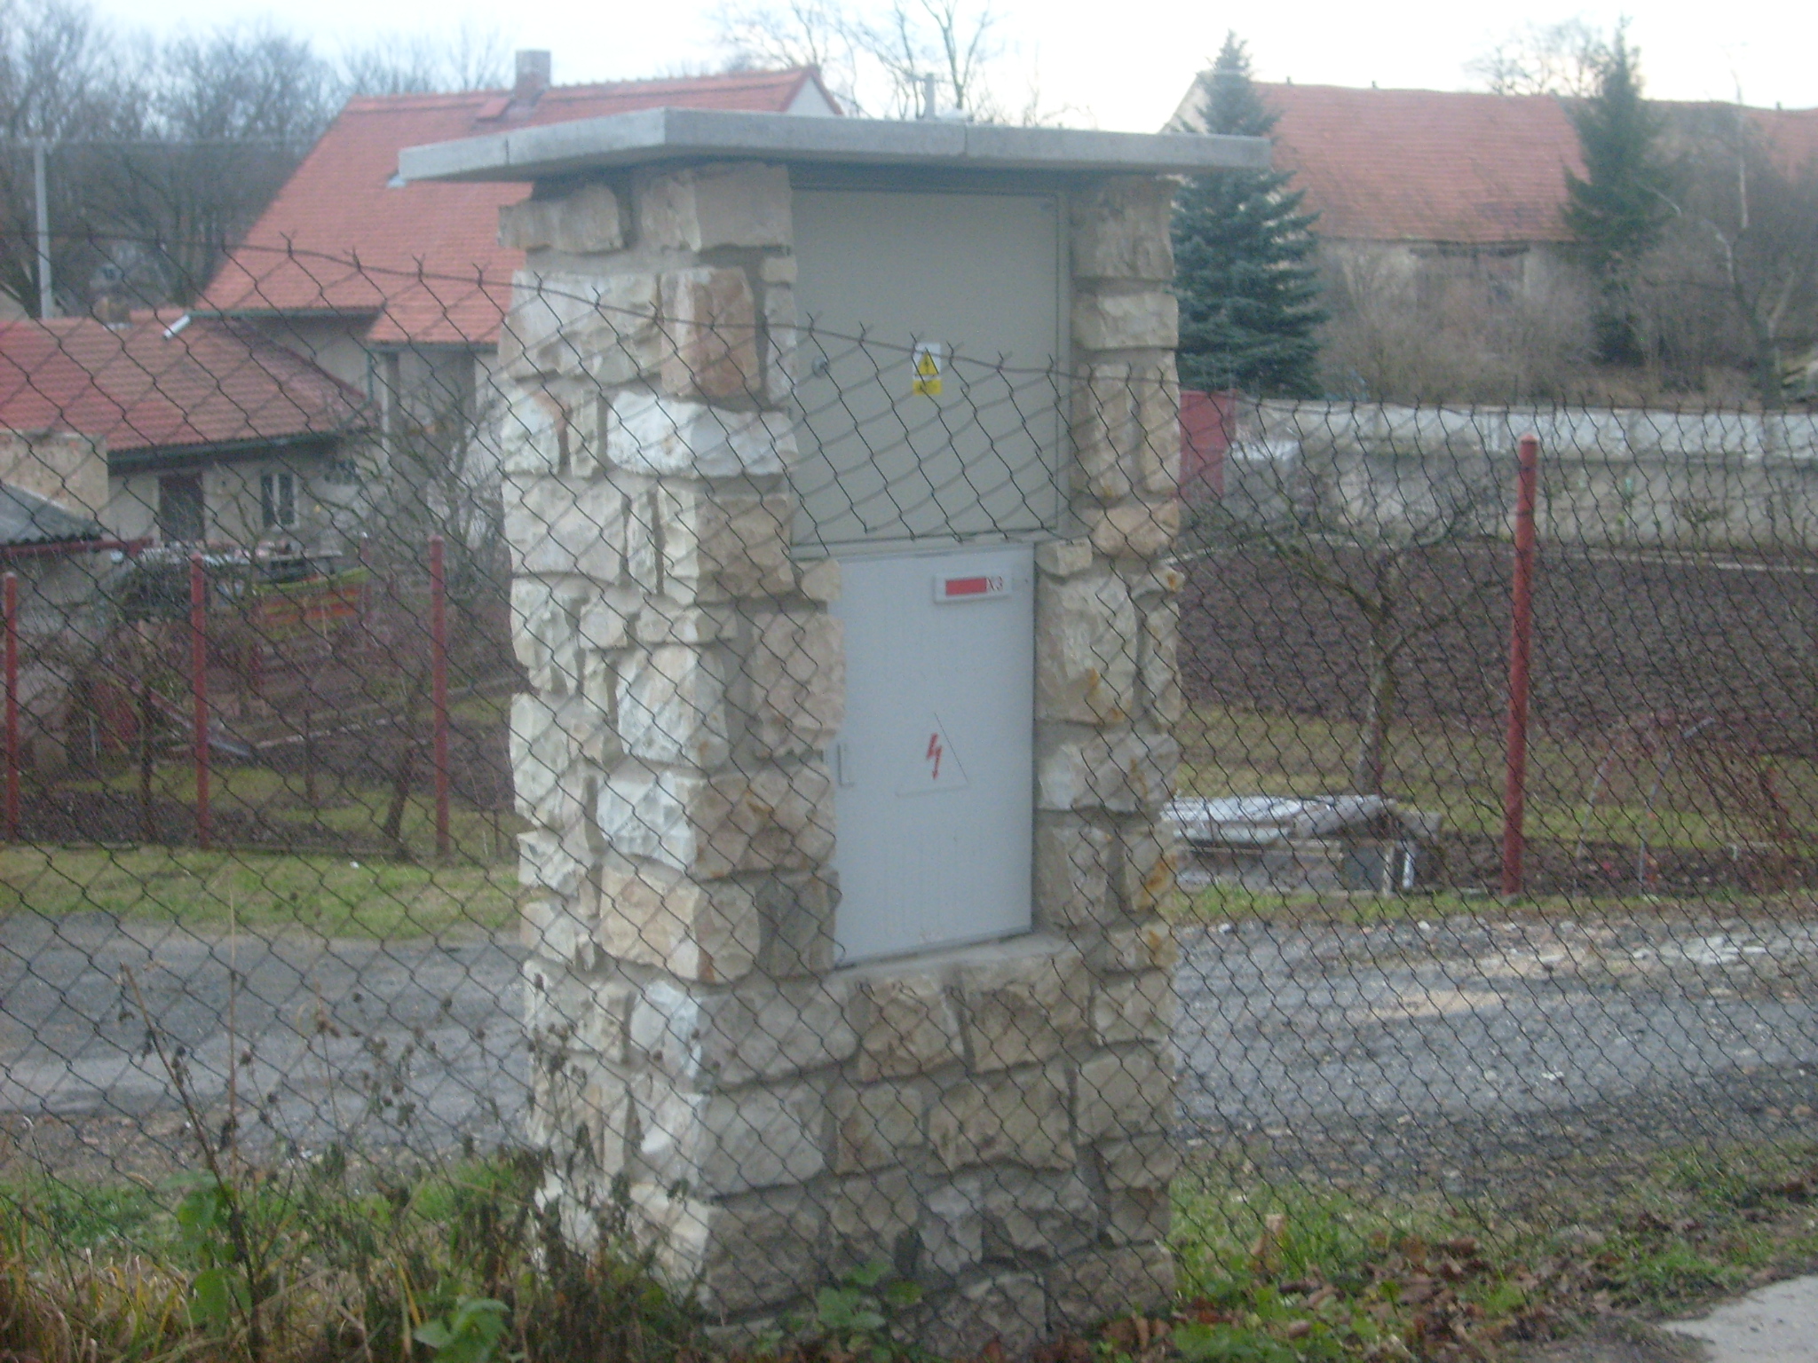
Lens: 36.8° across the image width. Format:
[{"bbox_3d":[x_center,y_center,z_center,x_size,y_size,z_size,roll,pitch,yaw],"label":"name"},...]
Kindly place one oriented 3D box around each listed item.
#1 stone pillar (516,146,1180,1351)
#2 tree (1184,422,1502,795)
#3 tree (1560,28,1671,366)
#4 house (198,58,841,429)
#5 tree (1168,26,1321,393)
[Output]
[{"bbox_3d":[-0.110,0.131,4.762,0.950,1.981,0.685,-5,9,-33],"label":"stone pillar"},{"bbox_3d":[1.744,-0.266,10.801,1.281,1.524,1.281,0,7,0],"label":"tree"},{"bbox_3d":[15.587,-10.596,60.004,2.434,7.446,2.434,0,7,0],"label":"tree"},{"bbox_3d":[-5.965,-6.691,46.990,10.396,7.677,8.461,4,9,32],"label":"house"},{"bbox_3d":[5.804,-8.111,48.003,3.195,6.430,3.195,0,7,0],"label":"tree"}]

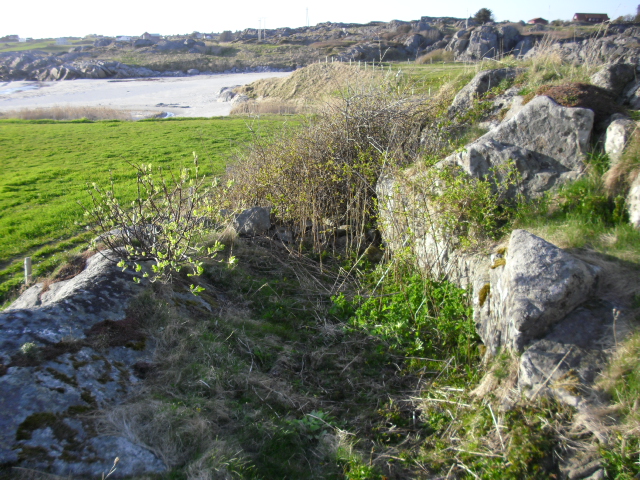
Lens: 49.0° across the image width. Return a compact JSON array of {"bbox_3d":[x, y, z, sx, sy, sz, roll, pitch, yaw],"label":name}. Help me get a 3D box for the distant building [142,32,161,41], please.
[{"bbox_3d":[-105.499,-127.156,440.002,10.563,5.207,7.922,-4,16,-13],"label":"distant building"}]

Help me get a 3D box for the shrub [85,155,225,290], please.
[{"bbox_3d":[-1.242,-0.172,5.355,0.968,0.885,0.920,-3,16,-12],"label":"shrub"}]

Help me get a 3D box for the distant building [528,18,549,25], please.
[{"bbox_3d":[93.926,-93.630,302.178,5.863,2.879,6.743,-2,16,-6],"label":"distant building"}]

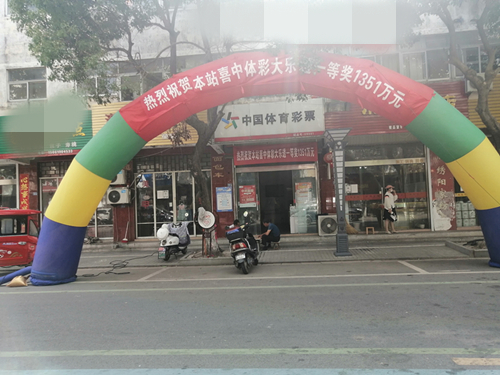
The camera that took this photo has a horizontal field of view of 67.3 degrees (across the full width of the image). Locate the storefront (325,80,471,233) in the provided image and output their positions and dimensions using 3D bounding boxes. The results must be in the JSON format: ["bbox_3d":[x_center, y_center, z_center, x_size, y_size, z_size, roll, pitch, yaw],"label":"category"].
[{"bbox_3d":[4.914,-1.020,12.778,4.726,5.047,1.000,-3,-4,5],"label":"storefront"}]

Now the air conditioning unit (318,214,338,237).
[{"bbox_3d":[2.747,1.287,12.660,0.880,0.710,0.350,-3,-4,5],"label":"air conditioning unit"}]

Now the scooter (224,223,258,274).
[{"bbox_3d":[-0.080,1.338,8.701,0.700,1.120,1.820,-3,-4,11],"label":"scooter"}]

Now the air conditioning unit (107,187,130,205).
[{"bbox_3d":[-4.604,0.332,13.437,0.830,0.570,0.320,-3,-4,5],"label":"air conditioning unit"}]

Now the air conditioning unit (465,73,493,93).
[{"bbox_3d":[7.562,-3.434,12.473,0.838,0.627,0.330,-3,-4,5],"label":"air conditioning unit"}]

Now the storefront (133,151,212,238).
[{"bbox_3d":[-2.827,0.246,13.694,2.976,3.199,0.600,-3,-4,5],"label":"storefront"}]

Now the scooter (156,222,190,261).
[{"bbox_3d":[-2.095,1.471,10.527,0.650,1.030,1.620,-3,-4,12],"label":"scooter"}]

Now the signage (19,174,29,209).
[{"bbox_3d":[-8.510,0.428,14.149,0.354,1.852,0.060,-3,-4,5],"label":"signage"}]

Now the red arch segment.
[{"bbox_3d":[0.446,-1.932,8.056,6.759,1.952,1.000,-3,-4,5],"label":"red arch segment"}]

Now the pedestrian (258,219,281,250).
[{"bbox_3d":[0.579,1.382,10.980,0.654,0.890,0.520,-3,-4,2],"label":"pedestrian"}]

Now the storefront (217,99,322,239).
[{"bbox_3d":[0.665,-0.738,13.169,3.792,4.717,1.000,-3,-4,5],"label":"storefront"}]

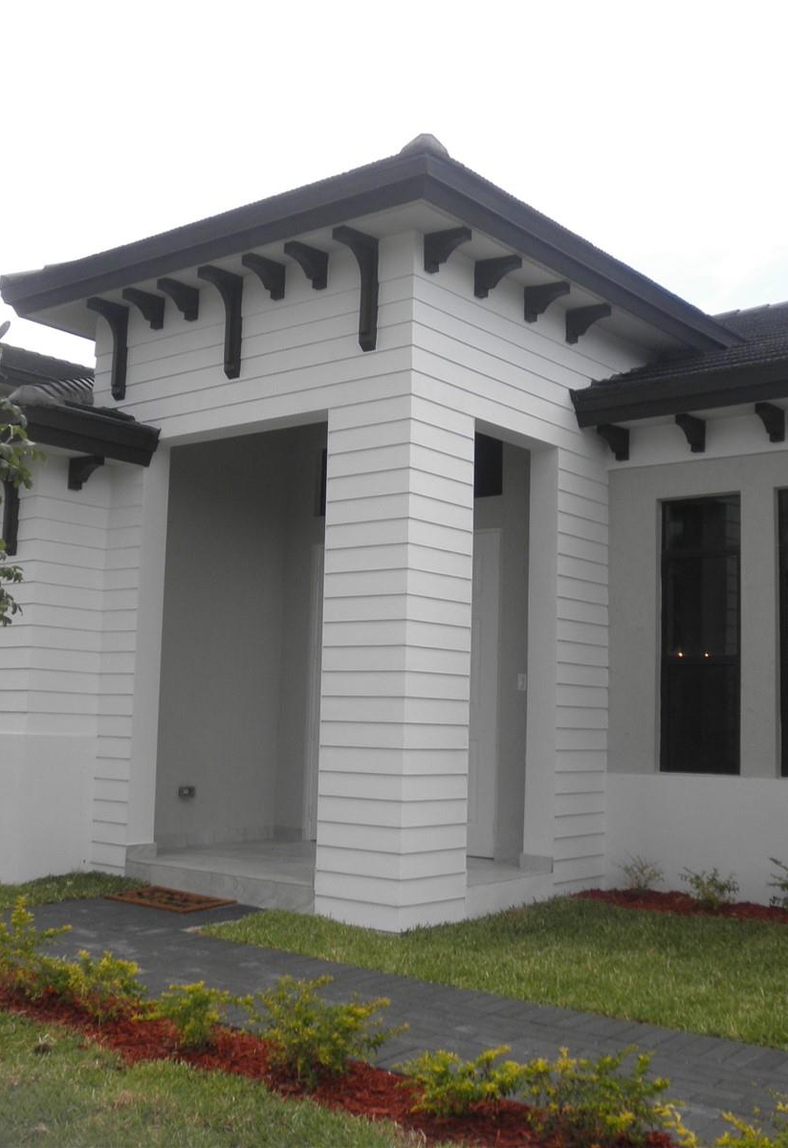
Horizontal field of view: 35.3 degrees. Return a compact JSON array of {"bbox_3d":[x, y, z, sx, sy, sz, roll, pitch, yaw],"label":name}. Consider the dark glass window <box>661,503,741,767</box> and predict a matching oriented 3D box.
[{"bbox_3d":[2.258,0.447,9.068,0.617,2.006,0.100,-4,-8,38],"label":"dark glass window"}]

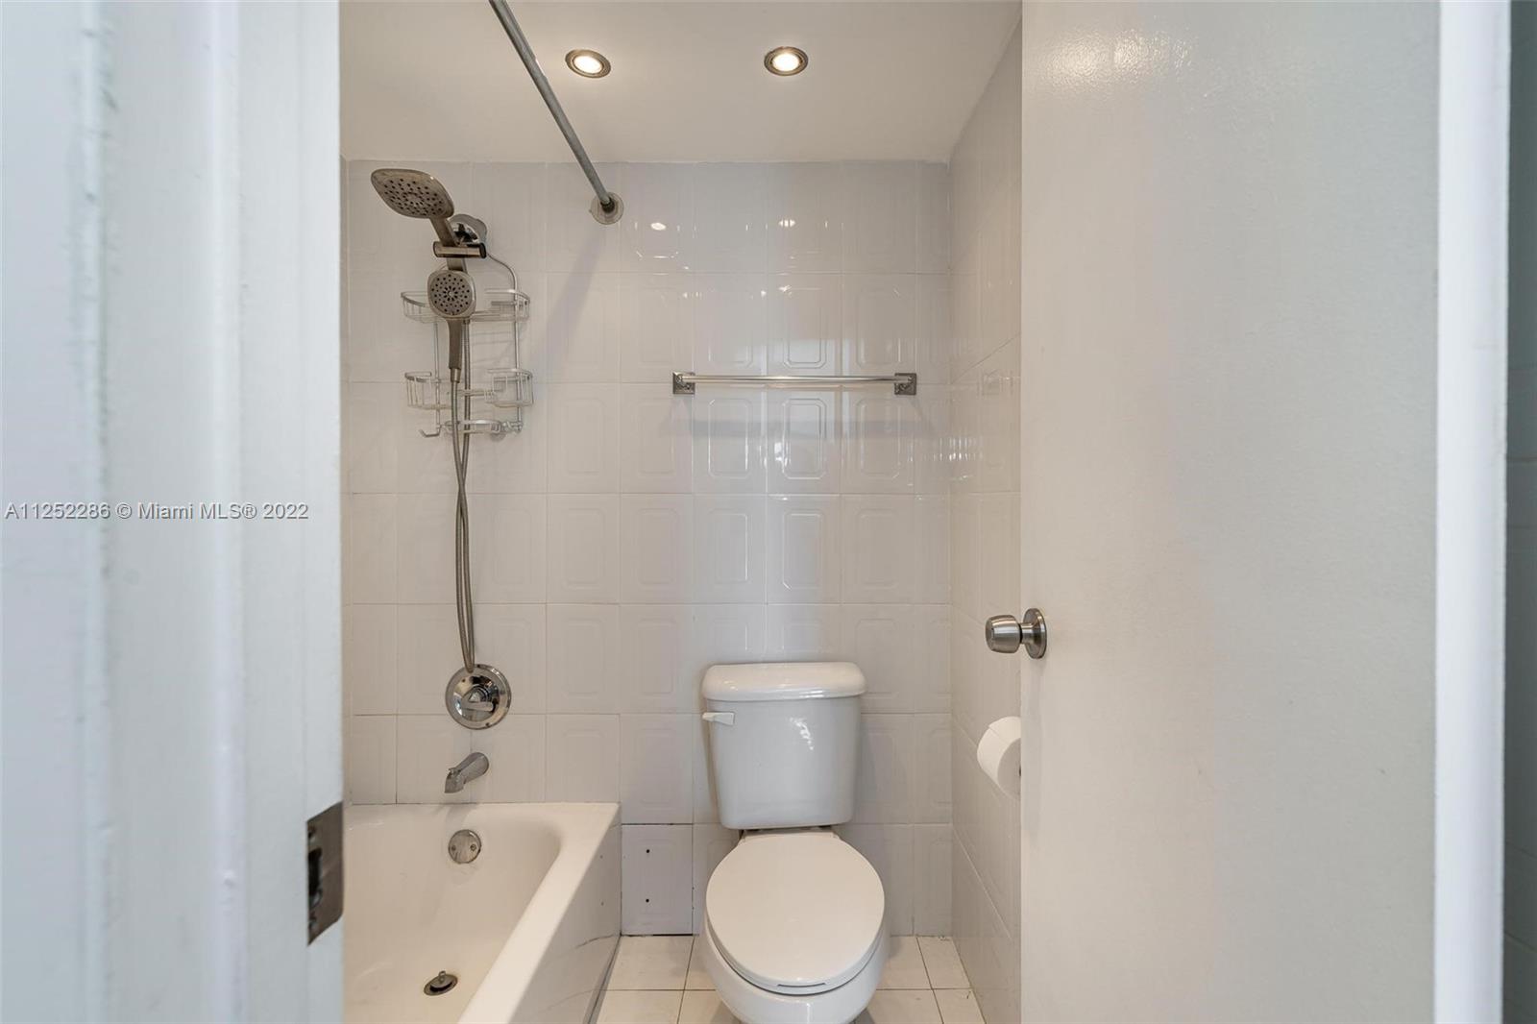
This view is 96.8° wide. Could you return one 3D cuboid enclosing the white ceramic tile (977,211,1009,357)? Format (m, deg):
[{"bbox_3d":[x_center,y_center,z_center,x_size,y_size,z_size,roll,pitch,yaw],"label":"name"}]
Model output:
[{"bbox_3d":[0.504,-0.498,1.515,0.012,0.302,0.205,0,0,0],"label":"white ceramic tile"}]

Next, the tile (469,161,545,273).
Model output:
[{"bbox_3d":[-0.711,-0.803,1.868,0.201,0.301,0.010,0,0,0],"label":"tile"}]

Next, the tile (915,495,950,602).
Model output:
[{"bbox_3d":[0.453,0.103,1.880,0.099,0.301,0.010,0,0,0],"label":"tile"}]

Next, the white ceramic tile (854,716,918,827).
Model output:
[{"bbox_3d":[0.300,0.701,1.865,0.199,0.301,0.010,0,0,0],"label":"white ceramic tile"}]

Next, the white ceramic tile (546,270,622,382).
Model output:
[{"bbox_3d":[-0.506,-0.502,1.871,0.200,0.300,0.010,0,0,0],"label":"white ceramic tile"}]

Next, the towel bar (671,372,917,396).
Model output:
[{"bbox_3d":[0.073,-0.350,1.843,0.665,0.061,0.067,0,0,0],"label":"towel bar"}]

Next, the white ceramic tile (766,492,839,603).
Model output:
[{"bbox_3d":[0.097,0.103,1.880,0.204,0.301,0.010,0,0,0],"label":"white ceramic tile"}]

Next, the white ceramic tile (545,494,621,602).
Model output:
[{"bbox_3d":[-0.509,0.103,1.880,0.202,0.301,0.010,0,0,0],"label":"white ceramic tile"}]

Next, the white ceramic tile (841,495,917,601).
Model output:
[{"bbox_3d":[0.301,0.103,1.877,0.200,0.300,0.010,0,0,0],"label":"white ceramic tile"}]

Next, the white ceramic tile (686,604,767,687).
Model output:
[{"bbox_3d":[-0.106,0.400,1.865,0.201,0.301,0.010,0,0,0],"label":"white ceramic tile"}]

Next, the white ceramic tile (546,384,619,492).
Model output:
[{"bbox_3d":[-0.505,-0.201,1.865,0.201,0.300,0.010,0,0,0],"label":"white ceramic tile"}]

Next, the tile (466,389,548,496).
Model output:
[{"bbox_3d":[-0.711,-0.200,1.868,0.208,0.302,0.012,0,0,0],"label":"tile"}]

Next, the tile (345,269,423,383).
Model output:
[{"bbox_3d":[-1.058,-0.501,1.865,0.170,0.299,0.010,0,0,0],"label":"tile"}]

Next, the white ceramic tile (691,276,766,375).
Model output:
[{"bbox_3d":[-0.107,-0.503,1.880,0.203,0.301,0.010,0,0,0],"label":"white ceramic tile"}]

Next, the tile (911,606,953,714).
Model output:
[{"bbox_3d":[0.446,0.400,1.865,0.105,0.301,0.010,0,0,0],"label":"tile"}]

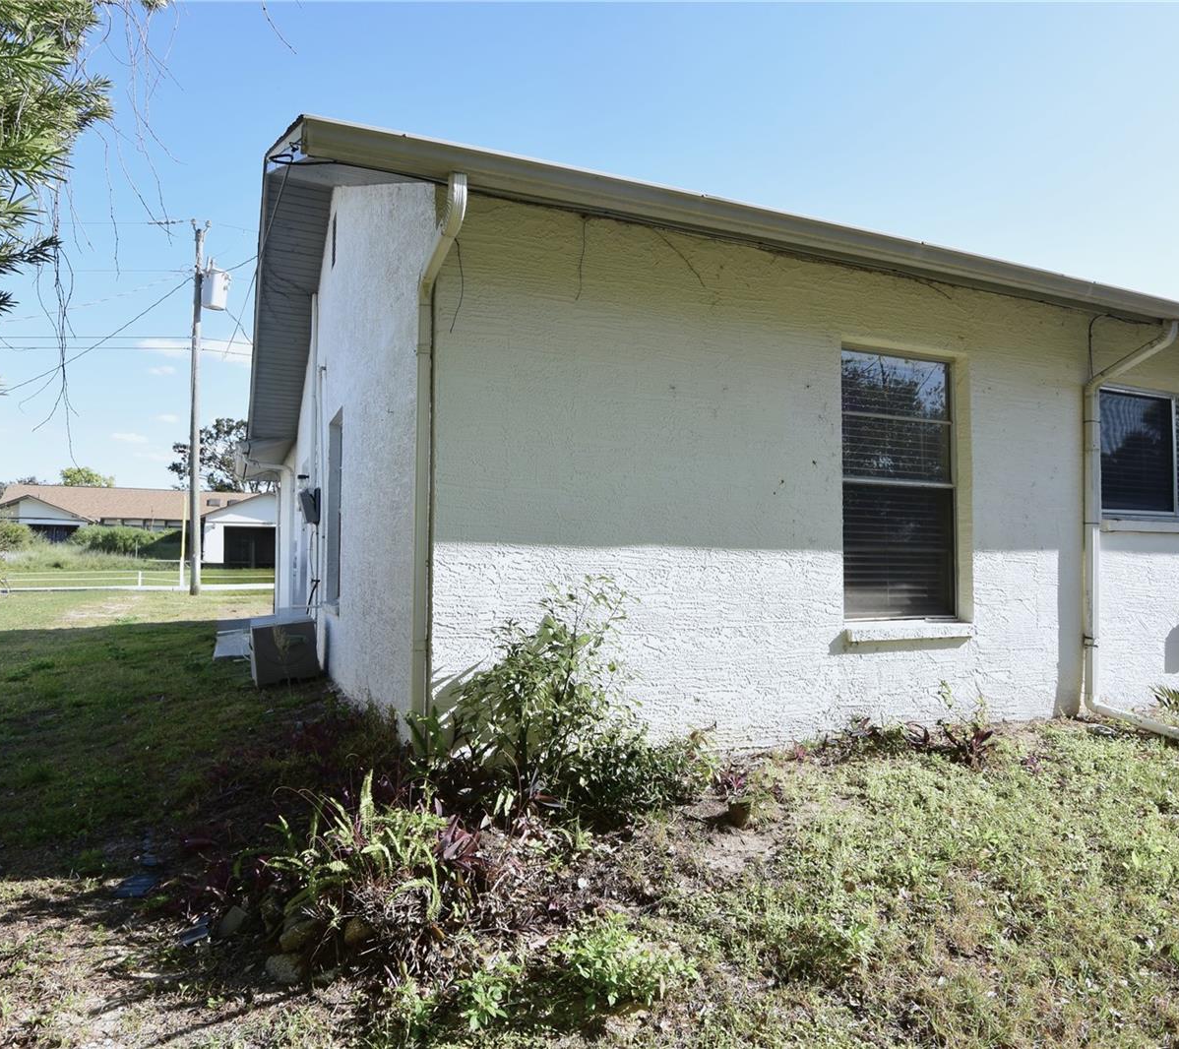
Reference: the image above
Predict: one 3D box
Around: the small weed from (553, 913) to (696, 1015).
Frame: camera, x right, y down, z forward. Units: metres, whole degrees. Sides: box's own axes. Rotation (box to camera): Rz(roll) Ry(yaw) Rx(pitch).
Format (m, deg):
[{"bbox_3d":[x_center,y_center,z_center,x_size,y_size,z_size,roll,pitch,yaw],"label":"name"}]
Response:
[{"bbox_3d":[0.086,1.137,2.080,0.340,0.180,0.290,1,-3,-23],"label":"small weed"}]

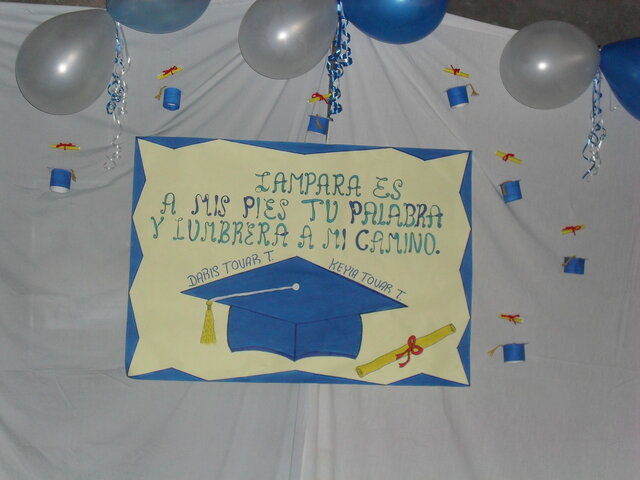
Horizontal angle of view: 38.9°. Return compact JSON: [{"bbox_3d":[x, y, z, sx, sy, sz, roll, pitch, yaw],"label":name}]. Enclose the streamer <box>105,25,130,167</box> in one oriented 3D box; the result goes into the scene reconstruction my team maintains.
[{"bbox_3d":[-0.420,-0.302,1.880,0.054,0.315,0.045,2,-5,-4],"label":"streamer"}]

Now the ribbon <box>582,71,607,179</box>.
[{"bbox_3d":[0.594,-0.250,1.960,0.052,0.234,0.045,2,-5,-4],"label":"ribbon"}]

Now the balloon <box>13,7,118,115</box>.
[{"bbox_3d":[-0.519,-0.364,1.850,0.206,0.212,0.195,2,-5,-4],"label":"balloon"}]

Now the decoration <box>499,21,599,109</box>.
[{"bbox_3d":[0.489,-0.374,1.930,0.213,0.184,0.185,2,-5,-4],"label":"decoration"}]

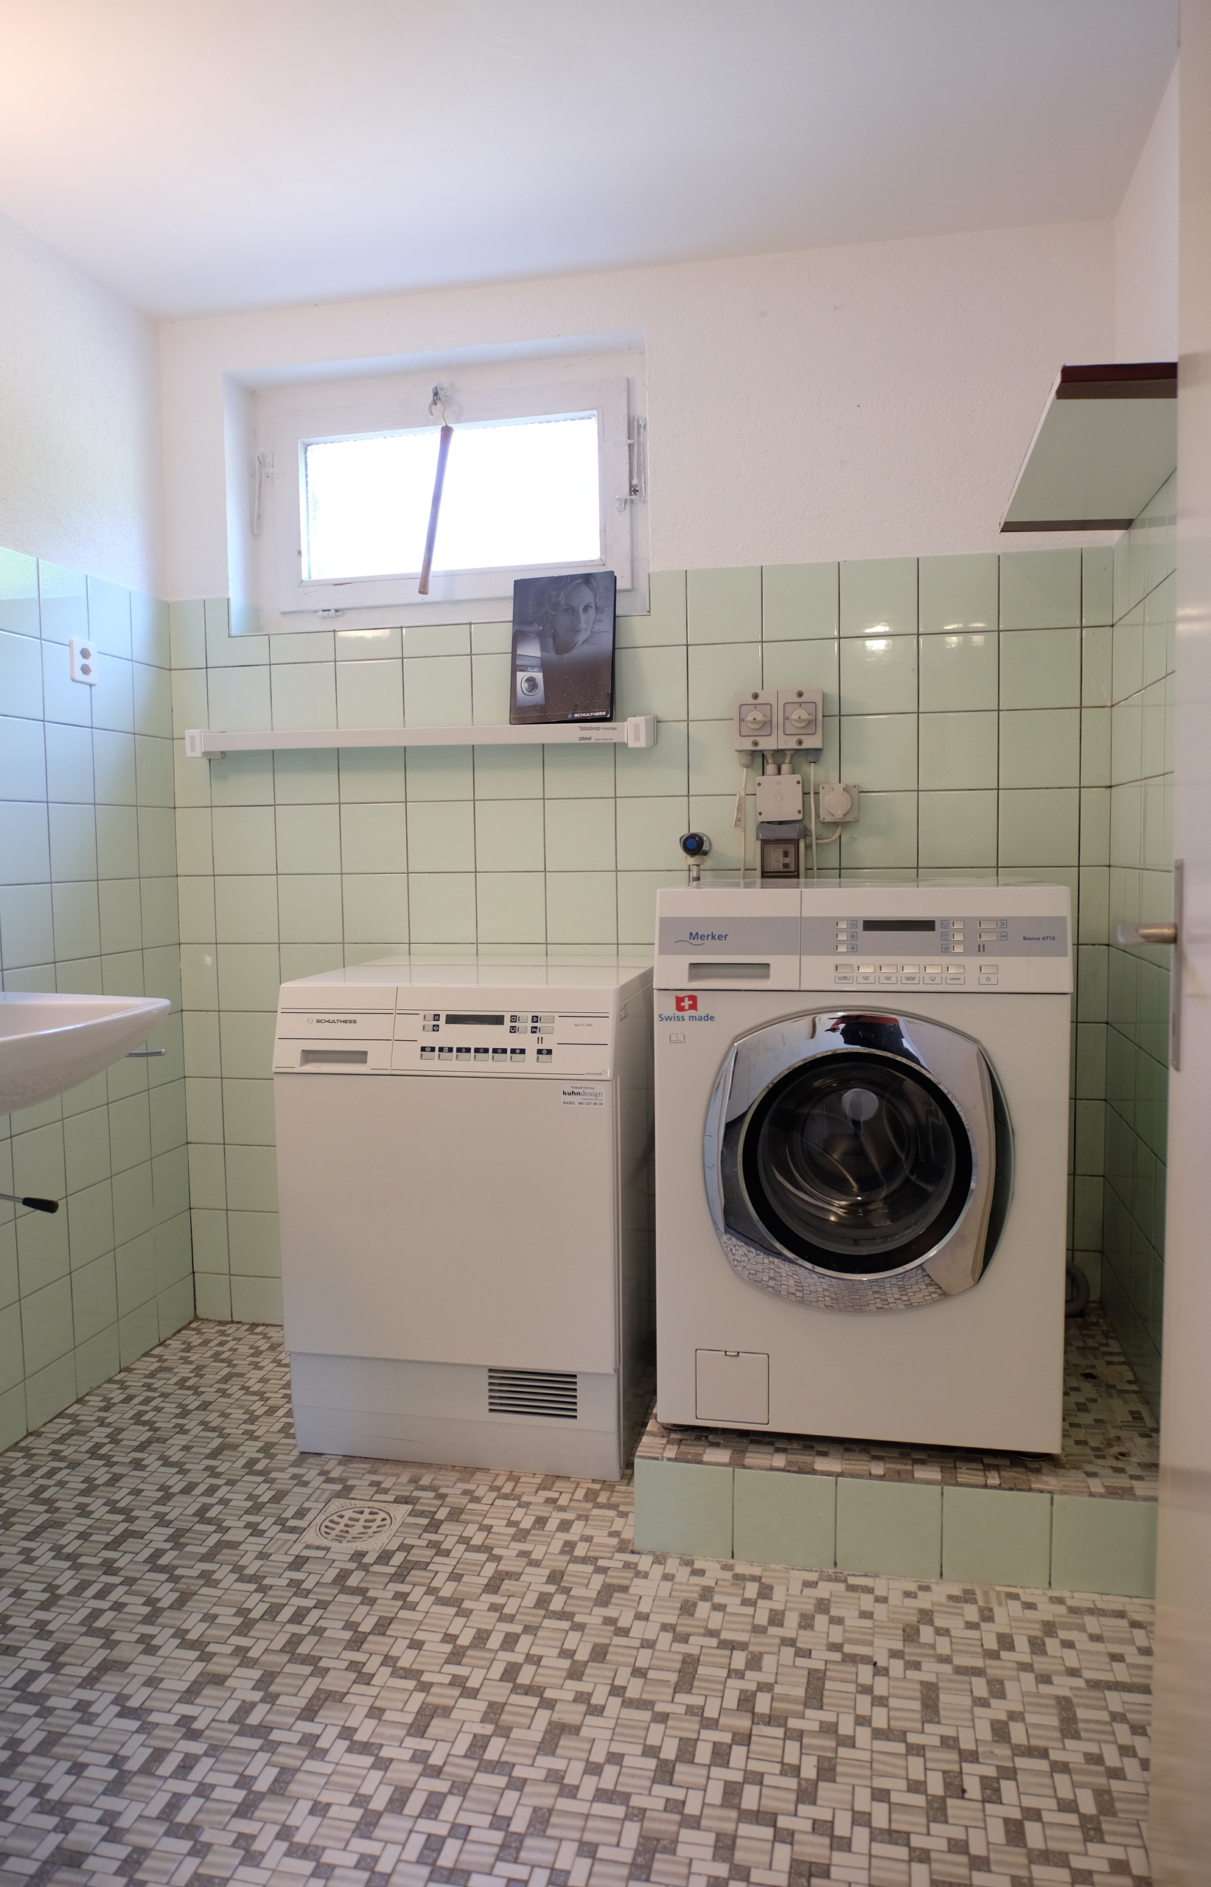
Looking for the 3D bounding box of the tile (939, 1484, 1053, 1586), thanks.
[{"bbox_3d":[0.560,0.849,1.804,0.150,0.140,0.010,0,5,11],"label":"tile"}]

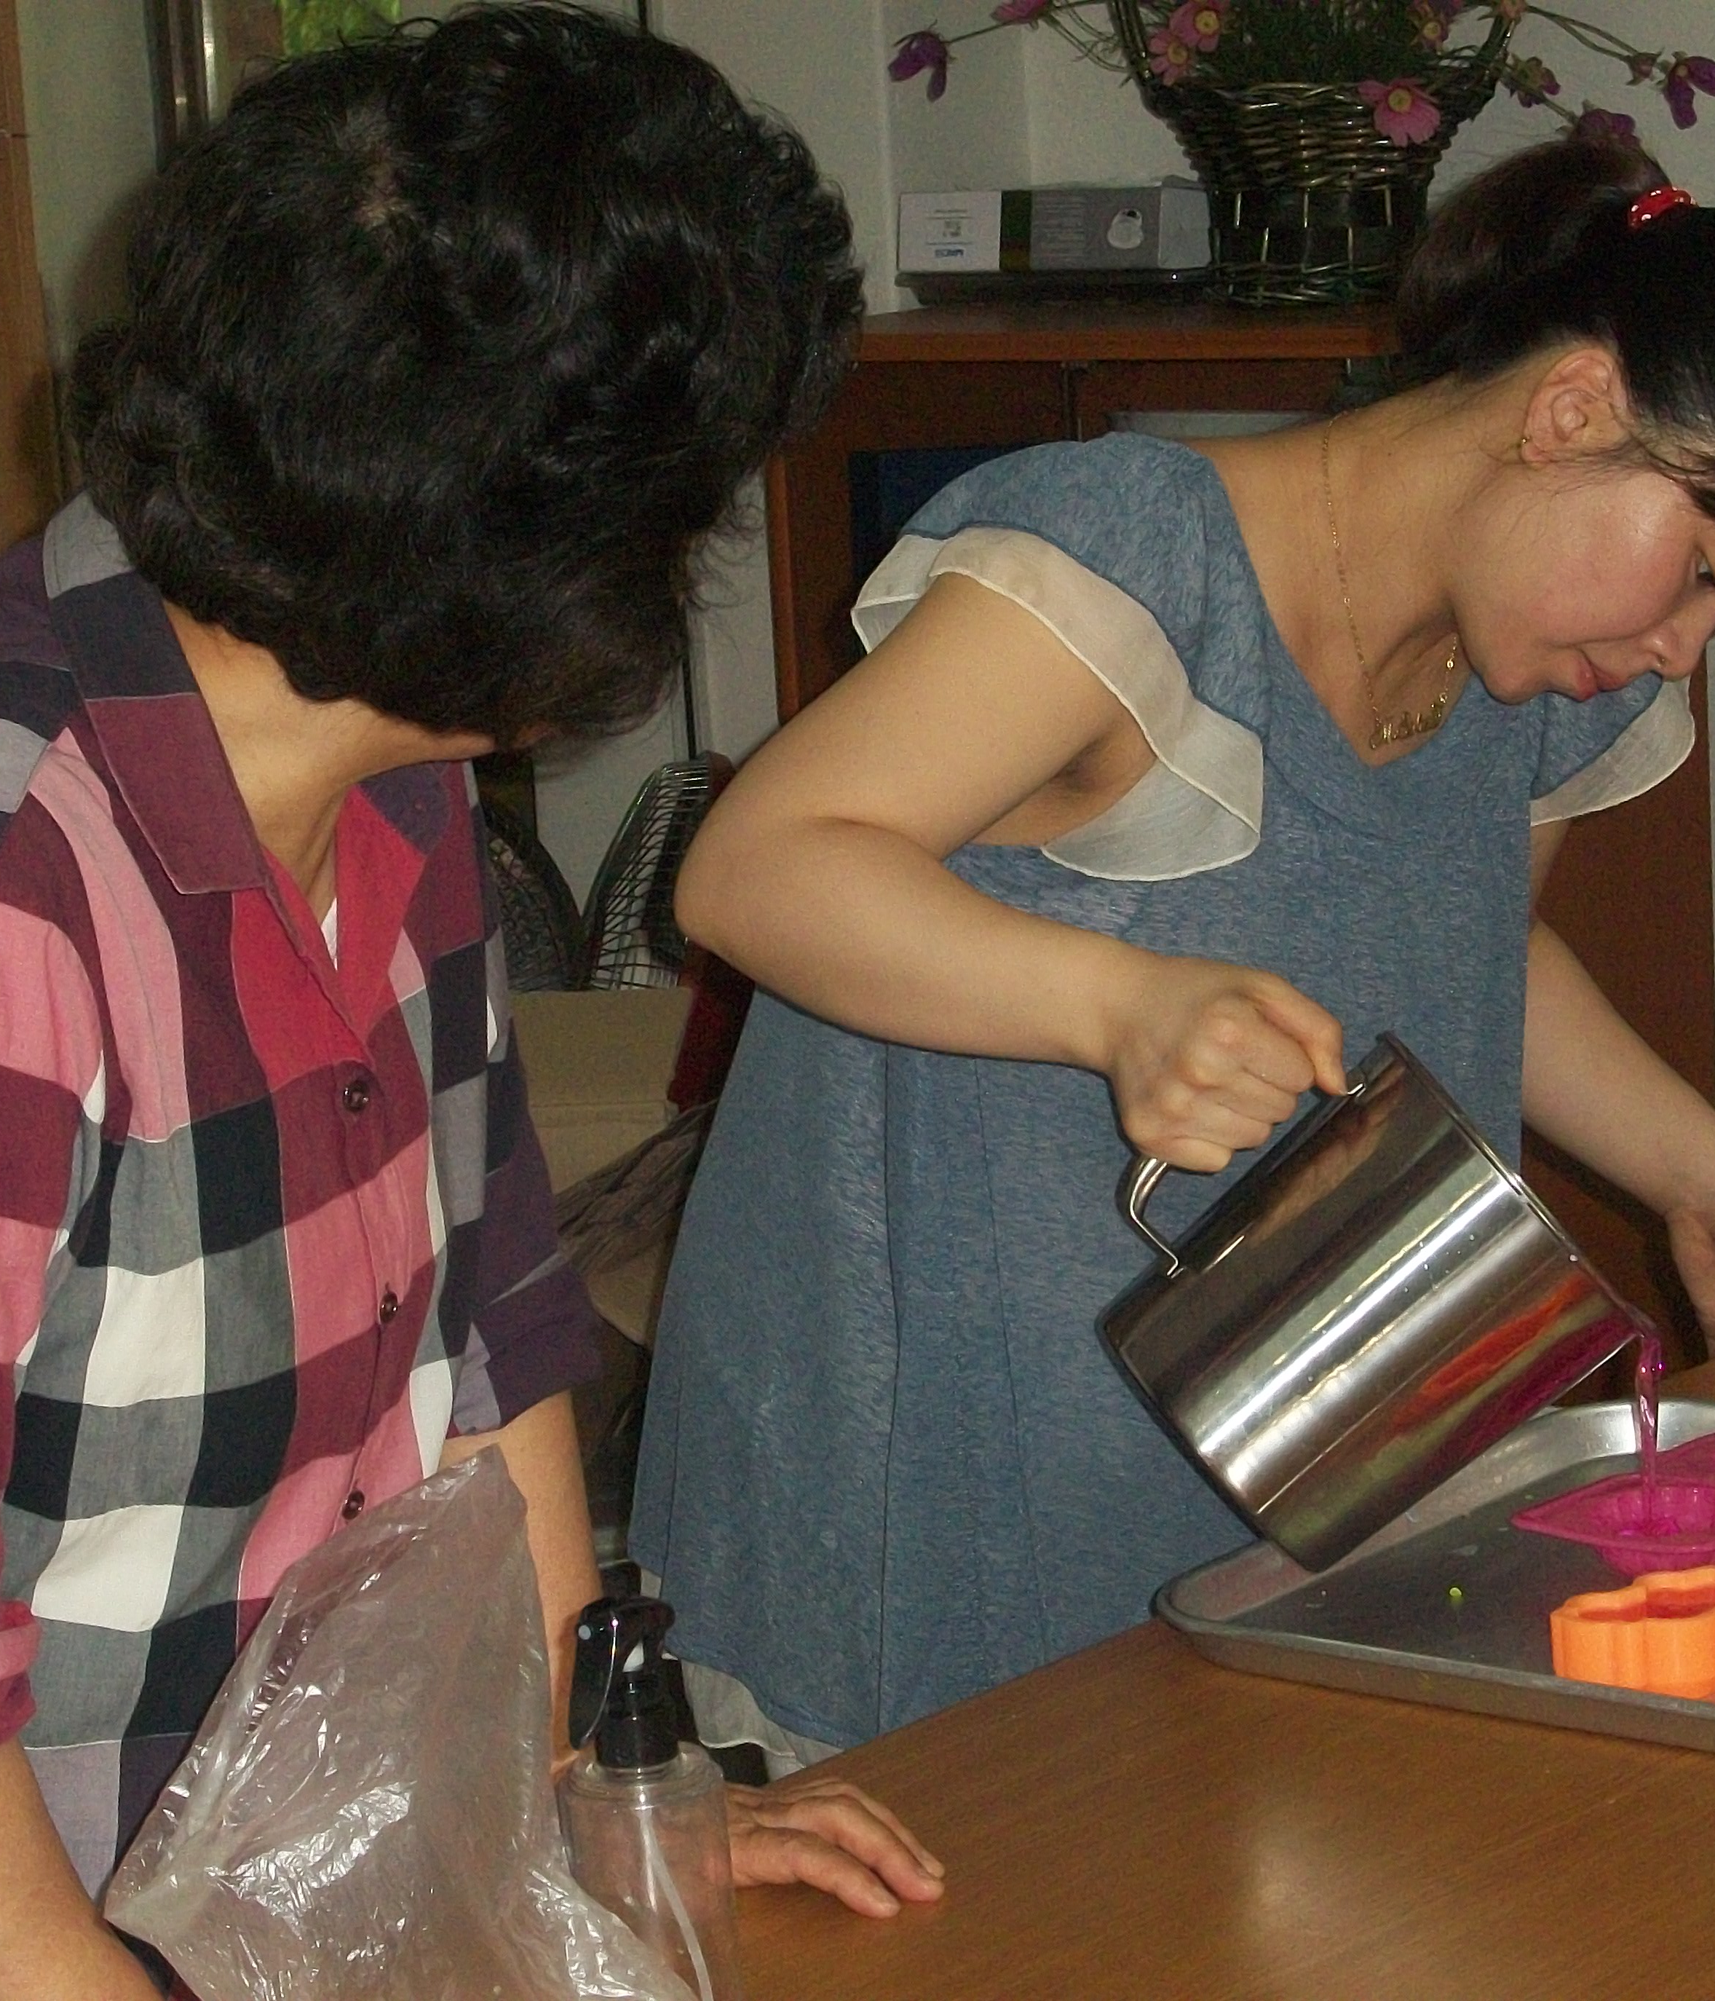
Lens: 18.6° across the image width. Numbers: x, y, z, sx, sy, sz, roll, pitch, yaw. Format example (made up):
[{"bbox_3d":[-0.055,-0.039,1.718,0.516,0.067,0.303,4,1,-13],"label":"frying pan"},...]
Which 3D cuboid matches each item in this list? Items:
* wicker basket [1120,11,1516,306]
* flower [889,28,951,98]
[{"bbox_3d":[0.333,-0.724,3.915,0.305,0.400,0.250,-2,10,6],"label":"wicker basket"},{"bbox_3d":[0.047,-0.703,3.930,0.047,0.053,0.045,5,13,36],"label":"flower"}]

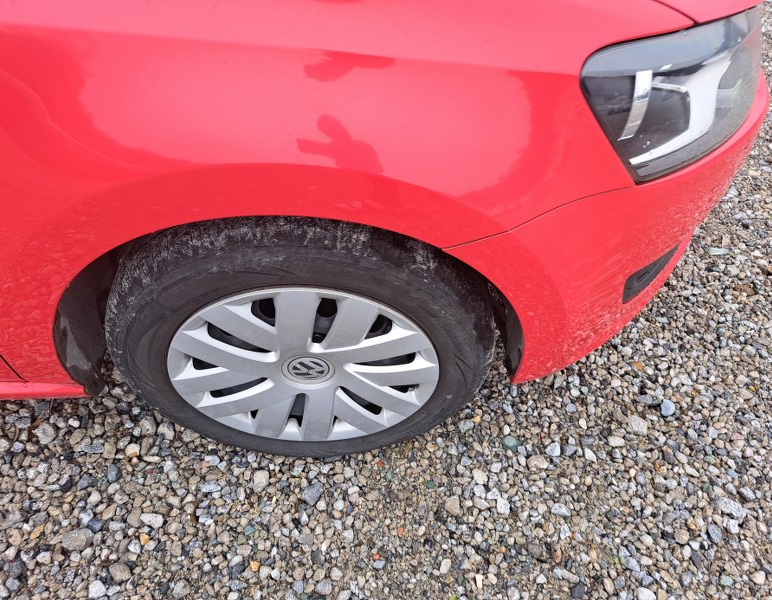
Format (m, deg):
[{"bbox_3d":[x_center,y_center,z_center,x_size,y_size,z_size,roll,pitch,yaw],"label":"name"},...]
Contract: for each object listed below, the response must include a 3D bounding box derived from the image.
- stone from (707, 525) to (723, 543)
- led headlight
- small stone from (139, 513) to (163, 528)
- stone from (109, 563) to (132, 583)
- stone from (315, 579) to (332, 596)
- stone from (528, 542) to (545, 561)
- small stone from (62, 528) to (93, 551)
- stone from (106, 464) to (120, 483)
[{"bbox_3d":[0.583,0.411,0.982,0.020,0.016,0.030,0,48,0],"label":"stone"},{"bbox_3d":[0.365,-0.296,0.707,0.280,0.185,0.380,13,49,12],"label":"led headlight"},{"bbox_3d":[-0.422,0.394,0.997,0.042,0.018,0.023,15,50,13],"label":"small stone"},{"bbox_3d":[-0.450,0.460,0.938,0.042,0.021,0.027,22,52,19],"label":"stone"},{"bbox_3d":[-0.101,0.479,0.921,0.028,0.018,0.023,-21,52,-17],"label":"stone"},{"bbox_3d":[0.259,0.434,0.961,0.021,0.016,0.026,-25,53,-21],"label":"stone"},{"bbox_3d":[-0.539,0.420,0.972,0.050,0.027,0.035,-6,49,-6],"label":"small stone"},{"bbox_3d":[-0.510,0.325,1.038,0.018,0.013,0.036,-14,49,-13],"label":"stone"}]

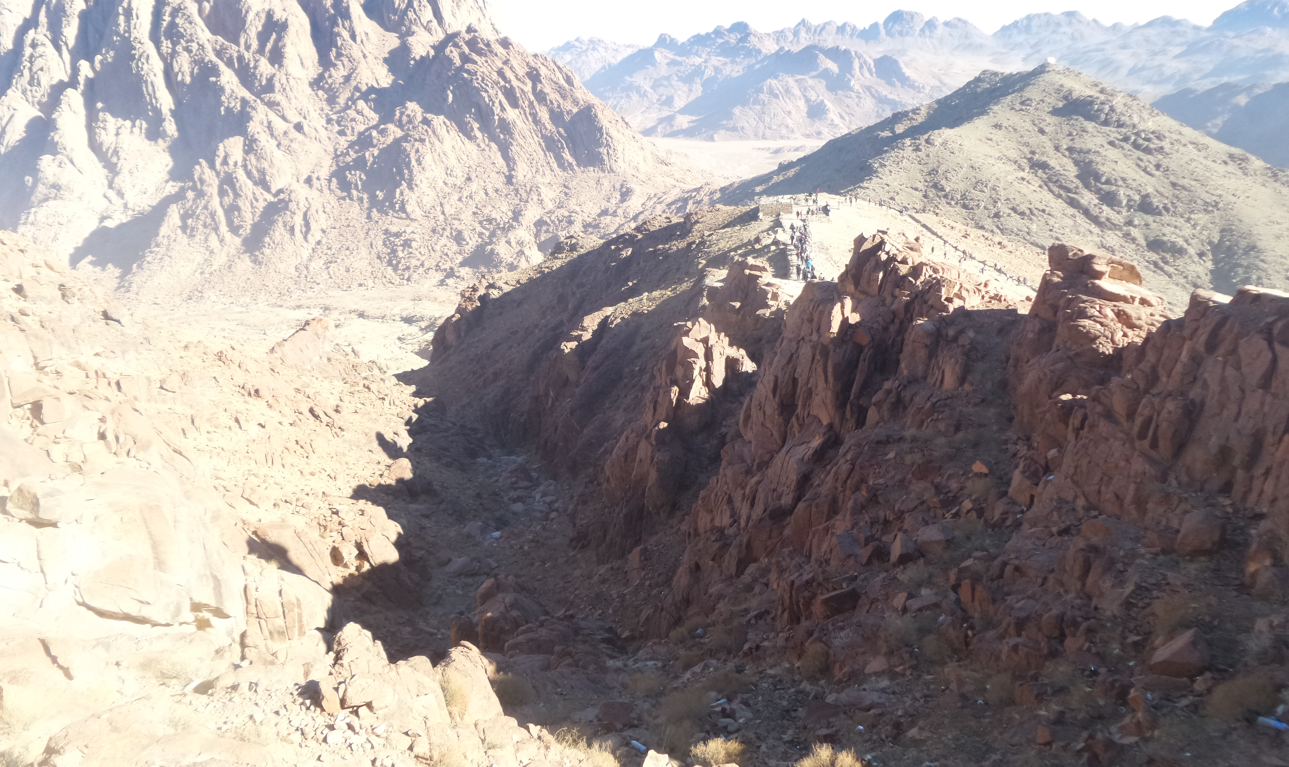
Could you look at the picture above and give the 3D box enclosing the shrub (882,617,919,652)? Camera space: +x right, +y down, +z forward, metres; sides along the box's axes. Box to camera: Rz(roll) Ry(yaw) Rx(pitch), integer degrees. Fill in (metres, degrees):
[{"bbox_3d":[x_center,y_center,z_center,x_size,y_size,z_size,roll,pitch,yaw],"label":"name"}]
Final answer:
[{"bbox_3d":[4.227,4.169,14.800,0.620,0.550,0.580,0,23,0],"label":"shrub"}]

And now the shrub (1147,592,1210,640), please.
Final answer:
[{"bbox_3d":[7.352,3.201,12.300,0.820,0.600,0.750,0,23,0],"label":"shrub"}]

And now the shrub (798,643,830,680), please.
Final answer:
[{"bbox_3d":[2.707,4.447,14.300,0.500,0.560,0.500,0,23,0],"label":"shrub"}]

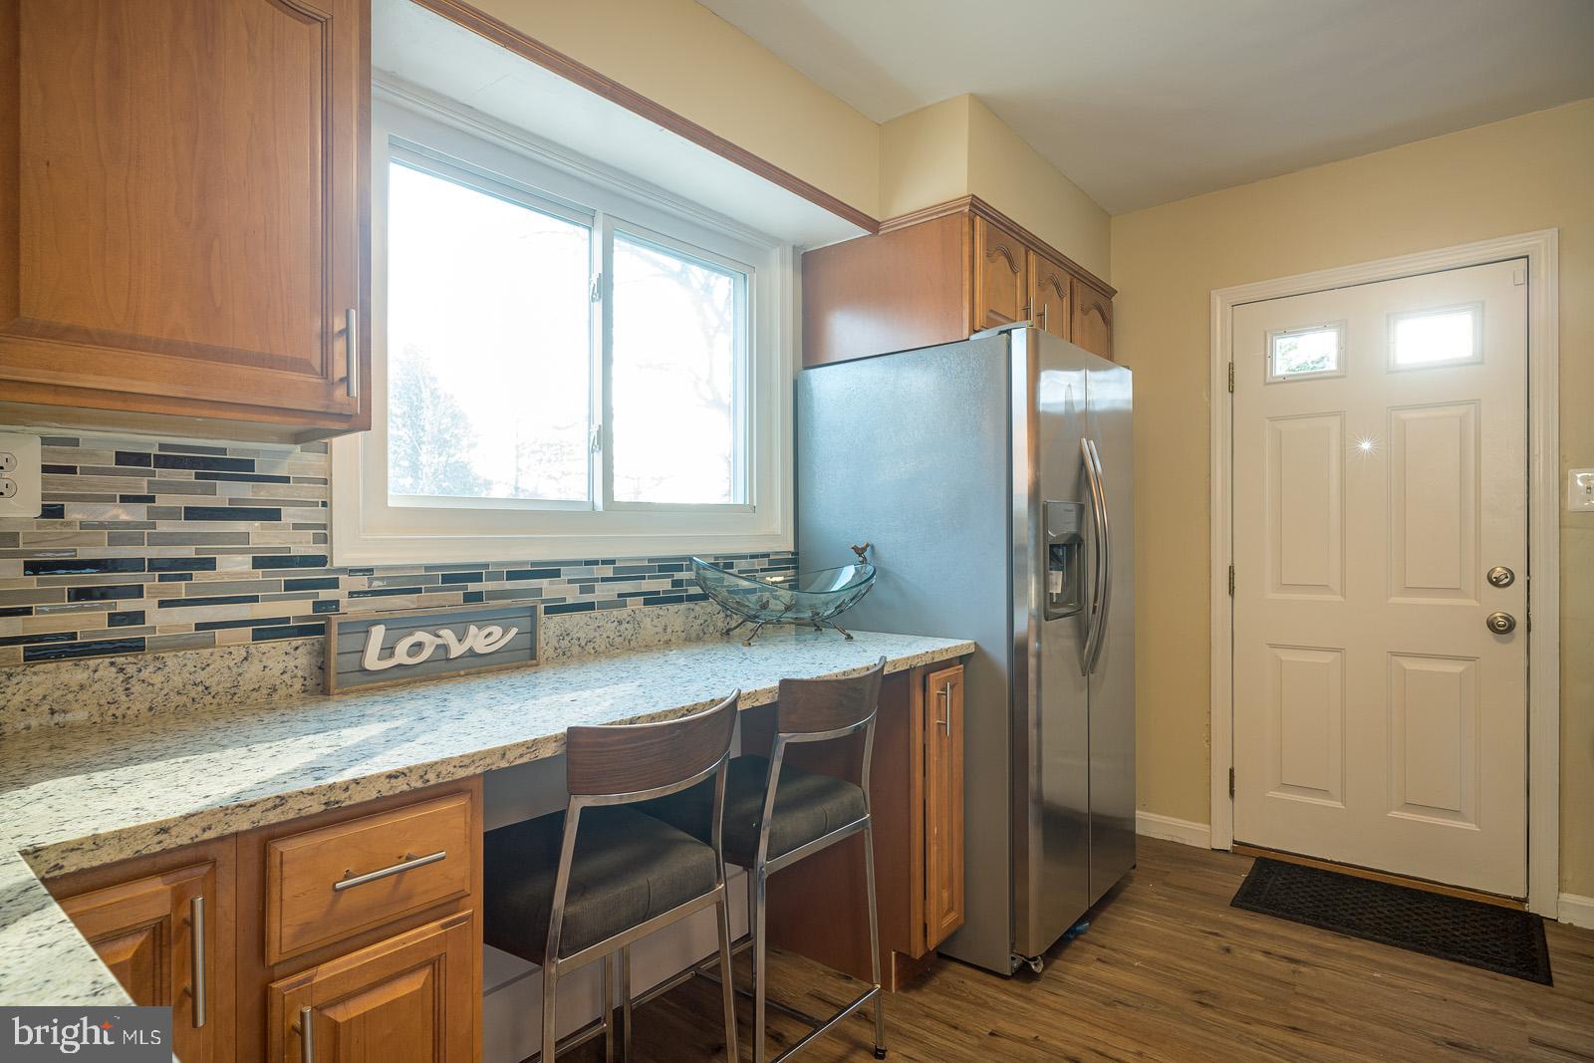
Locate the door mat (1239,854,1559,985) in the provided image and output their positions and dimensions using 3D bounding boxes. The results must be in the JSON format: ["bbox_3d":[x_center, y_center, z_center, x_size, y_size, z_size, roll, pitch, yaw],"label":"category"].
[{"bbox_3d":[1.862,1.207,2.554,0.765,0.012,0.500,0,0,37],"label":"door mat"}]

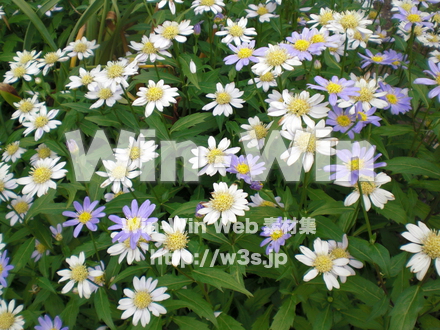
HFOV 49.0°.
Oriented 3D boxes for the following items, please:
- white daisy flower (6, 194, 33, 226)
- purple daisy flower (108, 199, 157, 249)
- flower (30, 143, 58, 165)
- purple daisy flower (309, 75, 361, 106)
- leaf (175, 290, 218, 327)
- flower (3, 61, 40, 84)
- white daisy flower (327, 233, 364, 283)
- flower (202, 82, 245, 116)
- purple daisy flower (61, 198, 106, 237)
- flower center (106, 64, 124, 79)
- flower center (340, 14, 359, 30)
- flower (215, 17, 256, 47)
[{"bbox_3d":[-0.206,0.046,0.500,0.032,0.013,0.032,0,69,12],"label":"white daisy flower"},{"bbox_3d":[-0.071,0.047,0.390,0.039,0.013,0.039,0,65,-10],"label":"purple daisy flower"},{"bbox_3d":[-0.193,-0.011,0.530,0.031,0.012,0.031,0,61,0],"label":"flower"},{"bbox_3d":[0.086,-0.056,0.366,0.040,0.012,0.040,8,40,12],"label":"purple daisy flower"},{"bbox_3d":[-0.020,0.127,0.425,0.054,0.010,0.018,41,55,6],"label":"leaf"},{"bbox_3d":[-0.201,-0.093,0.490,0.038,0.013,0.038,-17,51,-19],"label":"flower"},{"bbox_3d":[0.102,0.078,0.405,0.039,0.014,0.039,9,50,0],"label":"white daisy flower"},{"bbox_3d":[0.004,-0.065,0.480,0.042,0.014,0.042,0,60,0],"label":"flower"},{"bbox_3d":[-0.123,0.047,0.440,0.040,0.012,0.040,0,56,-16],"label":"purple daisy flower"},{"bbox_3d":[-0.096,-0.086,0.445,0.016,0.008,0.016,0,48,0],"label":"flower center"},{"bbox_3d":[0.134,-0.147,0.500,0.018,0.010,0.018,0,57,0],"label":"flower center"},{"bbox_3d":[0.015,-0.122,0.442,0.038,0.011,0.038,0,54,2],"label":"flower"}]

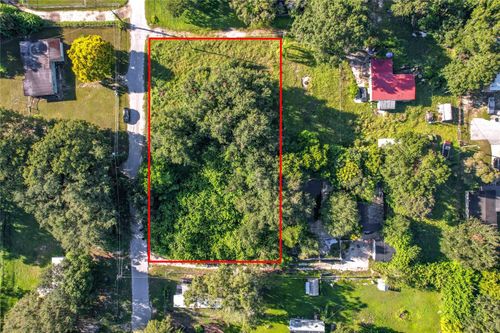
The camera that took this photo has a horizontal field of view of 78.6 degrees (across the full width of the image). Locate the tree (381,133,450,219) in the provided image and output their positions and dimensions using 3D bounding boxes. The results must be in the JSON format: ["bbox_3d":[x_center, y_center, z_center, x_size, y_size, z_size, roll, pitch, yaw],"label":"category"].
[{"bbox_3d":[49.082,2.644,91.821,20.500,14.500,25.000,0,91,0],"label":"tree"}]

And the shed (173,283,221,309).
[{"bbox_3d":[-16.805,40.720,98.034,15.000,3.600,8.500,0,91,0],"label":"shed"}]

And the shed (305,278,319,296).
[{"bbox_3d":[19.772,38.567,98.391,4.200,2.800,5.400,0,91,0],"label":"shed"}]

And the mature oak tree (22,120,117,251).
[{"bbox_3d":[-52.974,5.546,91.129,26.000,16.000,36.000,0,91,0],"label":"mature oak tree"}]

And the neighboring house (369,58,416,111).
[{"bbox_3d":[44.783,-25.501,96.409,14.000,4.200,15.200,0,91,0],"label":"neighboring house"}]

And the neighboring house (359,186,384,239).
[{"bbox_3d":[38.116,14.401,97.307,8.200,4.000,16.300,0,91,0],"label":"neighboring house"}]

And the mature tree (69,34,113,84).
[{"bbox_3d":[-47.422,-32.243,92.374,13.500,12.000,13.500,0,91,0],"label":"mature tree"}]

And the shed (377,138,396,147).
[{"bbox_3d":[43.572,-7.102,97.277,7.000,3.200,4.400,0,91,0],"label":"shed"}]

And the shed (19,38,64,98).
[{"bbox_3d":[-64.613,-30.701,96.405,12.900,4.000,17.300,-4,91,0],"label":"shed"}]

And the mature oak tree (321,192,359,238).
[{"bbox_3d":[27.656,14.483,93.558,11.700,11.500,14.000,0,91,0],"label":"mature oak tree"}]

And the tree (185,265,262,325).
[{"bbox_3d":[-7.878,38.317,92.285,23.000,15.000,17.000,0,91,0],"label":"tree"}]

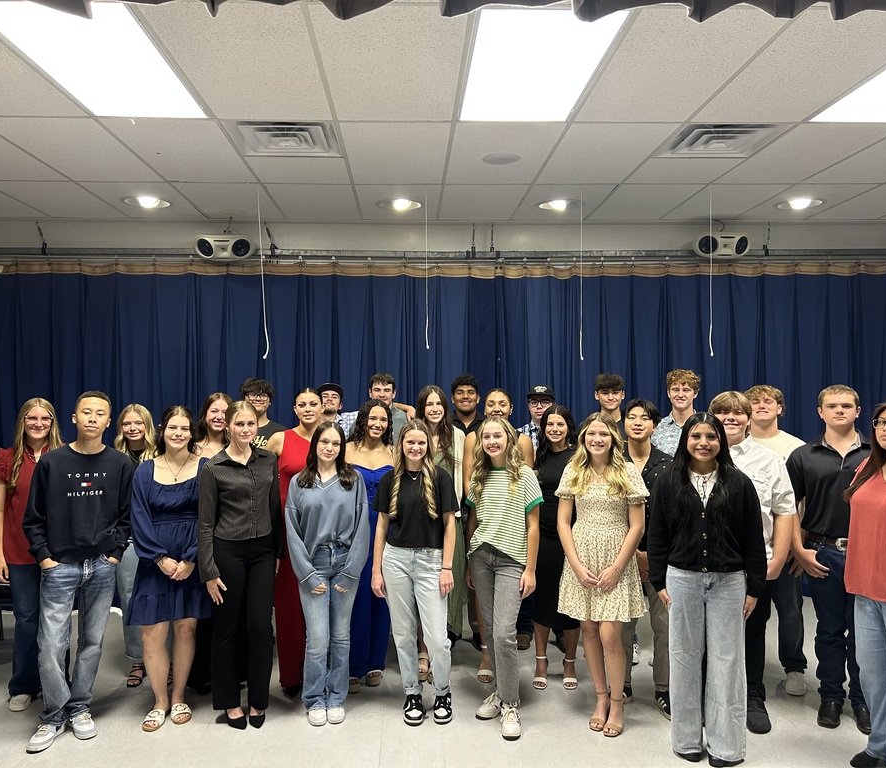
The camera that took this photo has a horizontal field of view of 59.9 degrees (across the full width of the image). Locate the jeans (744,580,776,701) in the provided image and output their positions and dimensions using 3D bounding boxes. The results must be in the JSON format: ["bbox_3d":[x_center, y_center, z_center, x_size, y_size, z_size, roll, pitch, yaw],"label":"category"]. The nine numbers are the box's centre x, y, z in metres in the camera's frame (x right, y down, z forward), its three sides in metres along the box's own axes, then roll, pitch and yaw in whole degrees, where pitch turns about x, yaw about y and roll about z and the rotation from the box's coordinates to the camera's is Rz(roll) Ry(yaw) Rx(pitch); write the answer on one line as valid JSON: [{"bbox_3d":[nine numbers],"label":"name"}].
[{"bbox_3d":[1.543,1.272,4.070,0.400,0.835,0.290,-1,-1,11],"label":"jeans"}]

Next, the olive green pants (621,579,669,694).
[{"bbox_3d":[1.151,1.254,4.330,0.370,0.900,0.280,-1,0,11],"label":"olive green pants"}]

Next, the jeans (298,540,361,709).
[{"bbox_3d":[-0.615,1.306,4.130,0.335,0.890,0.270,0,-1,-6],"label":"jeans"}]

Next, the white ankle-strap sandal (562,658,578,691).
[{"bbox_3d":[0.766,1.730,4.630,0.088,0.130,0.235,-1,0,11],"label":"white ankle-strap sandal"}]

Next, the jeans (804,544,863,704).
[{"bbox_3d":[2.160,1.270,4.190,0.380,0.910,0.280,-1,0,9],"label":"jeans"}]

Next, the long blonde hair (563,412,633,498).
[{"bbox_3d":[0.799,0.367,3.950,0.350,0.440,0.260,-1,-1,9],"label":"long blonde hair"}]

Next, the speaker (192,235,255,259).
[{"bbox_3d":[-1.696,-1.060,5.970,0.470,0.200,0.180,0,10,-3],"label":"speaker"}]

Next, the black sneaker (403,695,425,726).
[{"bbox_3d":[-0.147,1.708,4.090,0.107,0.112,0.275,-1,-1,6],"label":"black sneaker"}]

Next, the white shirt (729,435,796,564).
[{"bbox_3d":[1.565,0.590,4.100,0.560,0.690,0.300,-1,-1,12],"label":"white shirt"}]

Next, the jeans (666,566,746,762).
[{"bbox_3d":[1.276,1.284,3.740,0.385,0.960,0.280,-1,0,17],"label":"jeans"}]

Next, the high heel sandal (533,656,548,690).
[{"bbox_3d":[0.580,1.683,4.520,0.085,0.155,0.220,-1,-1,10],"label":"high heel sandal"}]

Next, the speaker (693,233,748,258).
[{"bbox_3d":[2.202,-1.093,6.080,0.400,0.190,0.210,0,9,-3],"label":"speaker"}]

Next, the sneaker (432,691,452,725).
[{"bbox_3d":[0.000,1.726,4.135,0.108,0.120,0.280,0,-1,2],"label":"sneaker"}]

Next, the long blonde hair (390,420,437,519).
[{"bbox_3d":[-0.159,0.453,4.140,0.260,0.550,0.250,0,-1,-3],"label":"long blonde hair"}]

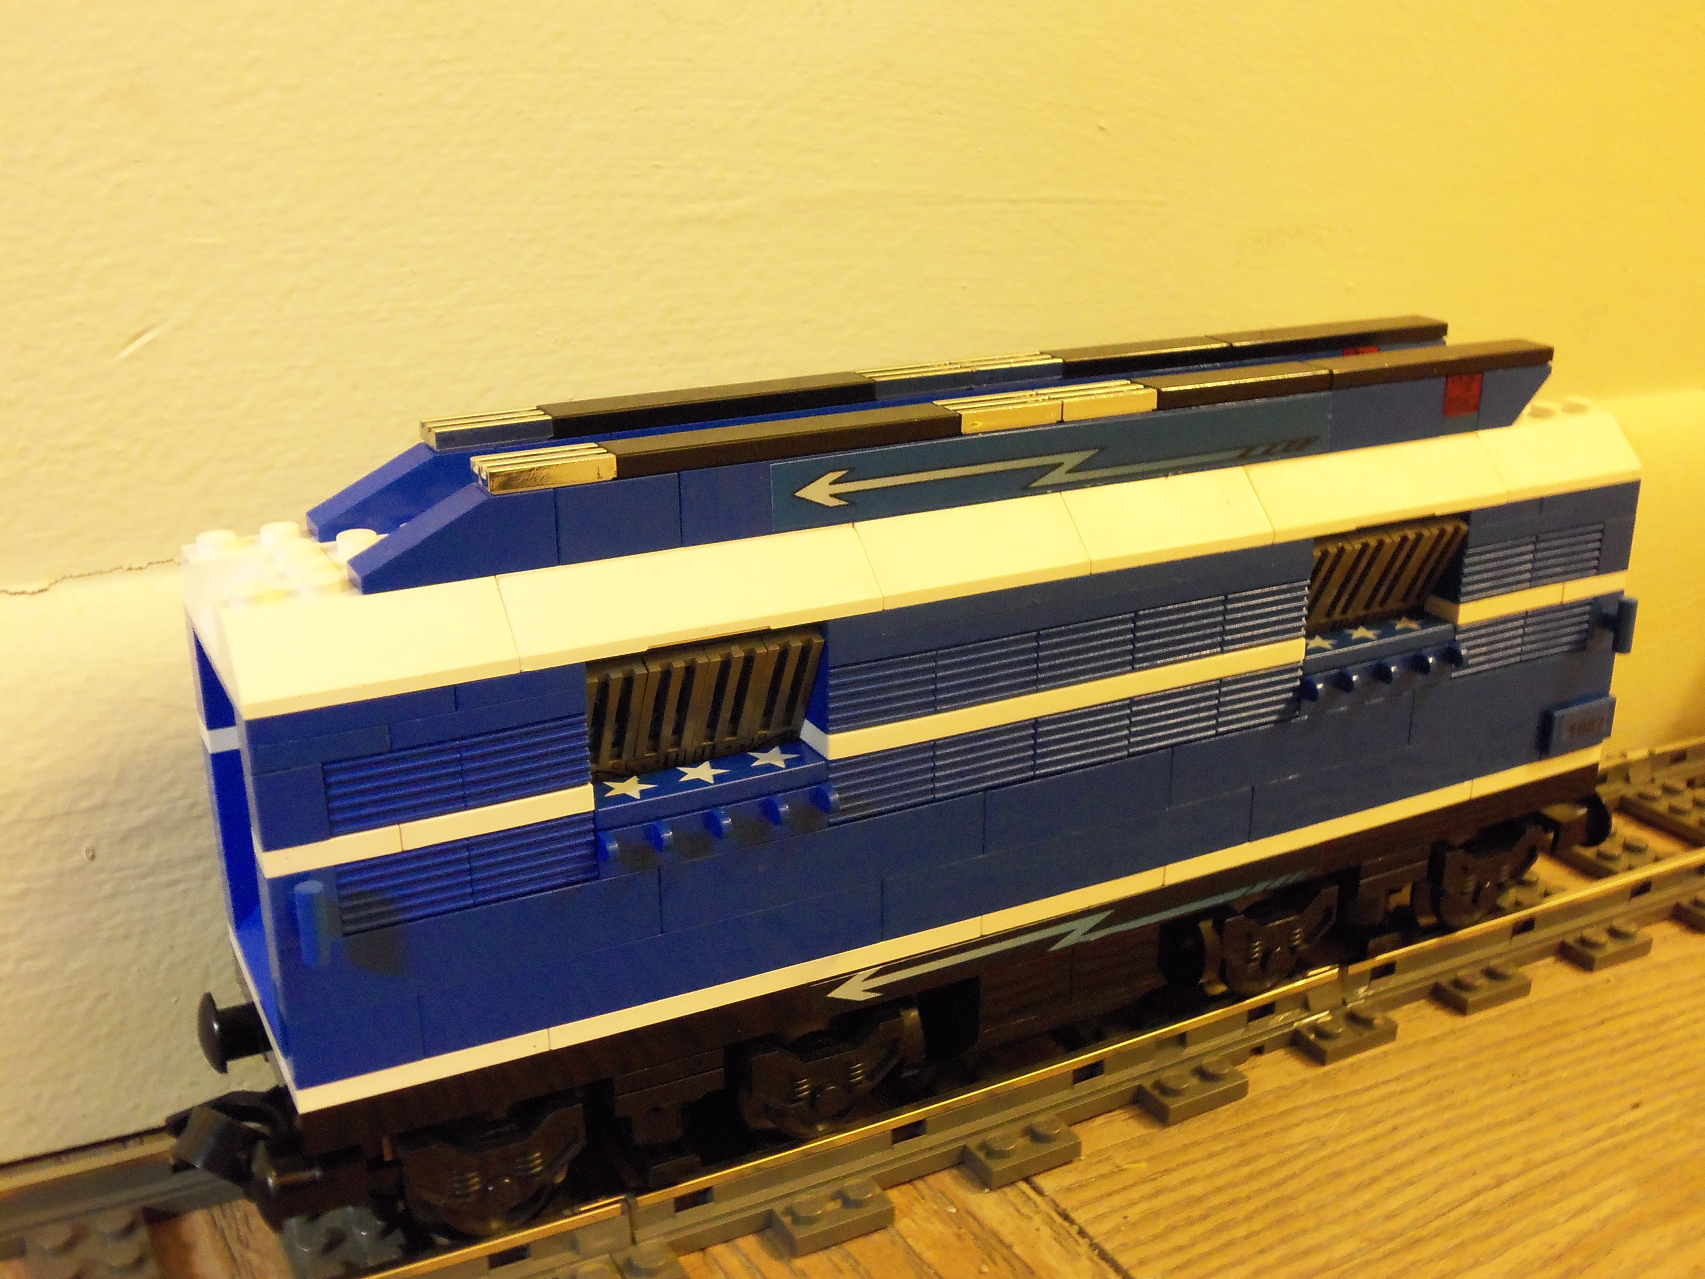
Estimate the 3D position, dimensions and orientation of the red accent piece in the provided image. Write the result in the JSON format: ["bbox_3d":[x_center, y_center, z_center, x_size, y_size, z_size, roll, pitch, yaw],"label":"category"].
[{"bbox_3d":[0.093,-0.039,0.285,0.008,0.006,0.008,-10,22,-26],"label":"red accent piece"}]

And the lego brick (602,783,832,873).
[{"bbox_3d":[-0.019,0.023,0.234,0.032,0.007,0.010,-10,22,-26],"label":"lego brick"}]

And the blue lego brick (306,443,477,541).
[{"bbox_3d":[-0.058,-0.020,0.236,0.024,0.010,0.008,-10,22,-26],"label":"blue lego brick"}]

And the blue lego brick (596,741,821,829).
[{"bbox_3d":[-0.019,0.019,0.233,0.032,0.003,0.008,-10,22,-26],"label":"blue lego brick"}]

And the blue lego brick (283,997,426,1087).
[{"bbox_3d":[-0.061,0.047,0.221,0.016,0.010,0.008,-10,22,-26],"label":"blue lego brick"}]

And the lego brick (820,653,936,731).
[{"bbox_3d":[0.002,0.006,0.241,0.016,0.010,0.008,-10,22,-26],"label":"lego brick"}]

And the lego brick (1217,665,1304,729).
[{"bbox_3d":[0.058,0.007,0.273,0.016,0.010,0.008,-10,22,-26],"label":"lego brick"}]

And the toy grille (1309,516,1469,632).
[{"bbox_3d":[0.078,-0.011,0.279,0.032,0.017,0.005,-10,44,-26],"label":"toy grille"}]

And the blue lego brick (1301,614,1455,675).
[{"bbox_3d":[0.080,0.001,0.283,0.032,0.003,0.008,-10,22,-26],"label":"blue lego brick"}]

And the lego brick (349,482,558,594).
[{"bbox_3d":[-0.047,-0.012,0.215,0.024,0.010,0.008,-10,22,-26],"label":"lego brick"}]

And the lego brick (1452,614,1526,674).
[{"bbox_3d":[0.100,0.000,0.292,0.016,0.010,0.008,-10,22,-26],"label":"lego brick"}]

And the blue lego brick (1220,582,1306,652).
[{"bbox_3d":[0.058,-0.005,0.268,0.016,0.010,0.008,-10,22,-26],"label":"blue lego brick"}]

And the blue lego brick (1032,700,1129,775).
[{"bbox_3d":[0.030,0.013,0.258,0.016,0.010,0.008,-10,22,-26],"label":"blue lego brick"}]

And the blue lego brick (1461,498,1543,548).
[{"bbox_3d":[0.099,-0.019,0.285,0.016,0.006,0.008,-10,22,-26],"label":"blue lego brick"}]

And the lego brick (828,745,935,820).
[{"bbox_3d":[0.002,0.018,0.245,0.016,0.010,0.008,-10,22,-26],"label":"lego brick"}]

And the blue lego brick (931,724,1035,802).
[{"bbox_3d":[0.016,0.015,0.252,0.016,0.010,0.008,-10,22,-26],"label":"blue lego brick"}]

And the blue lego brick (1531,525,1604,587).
[{"bbox_3d":[0.113,-0.014,0.295,0.016,0.010,0.008,-10,22,-26],"label":"blue lego brick"}]

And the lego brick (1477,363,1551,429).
[{"bbox_3d":[0.102,-0.039,0.290,0.016,0.010,0.008,-10,22,-26],"label":"lego brick"}]

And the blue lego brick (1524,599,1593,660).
[{"bbox_3d":[0.114,-0.003,0.302,0.016,0.010,0.008,-10,22,-26],"label":"blue lego brick"}]

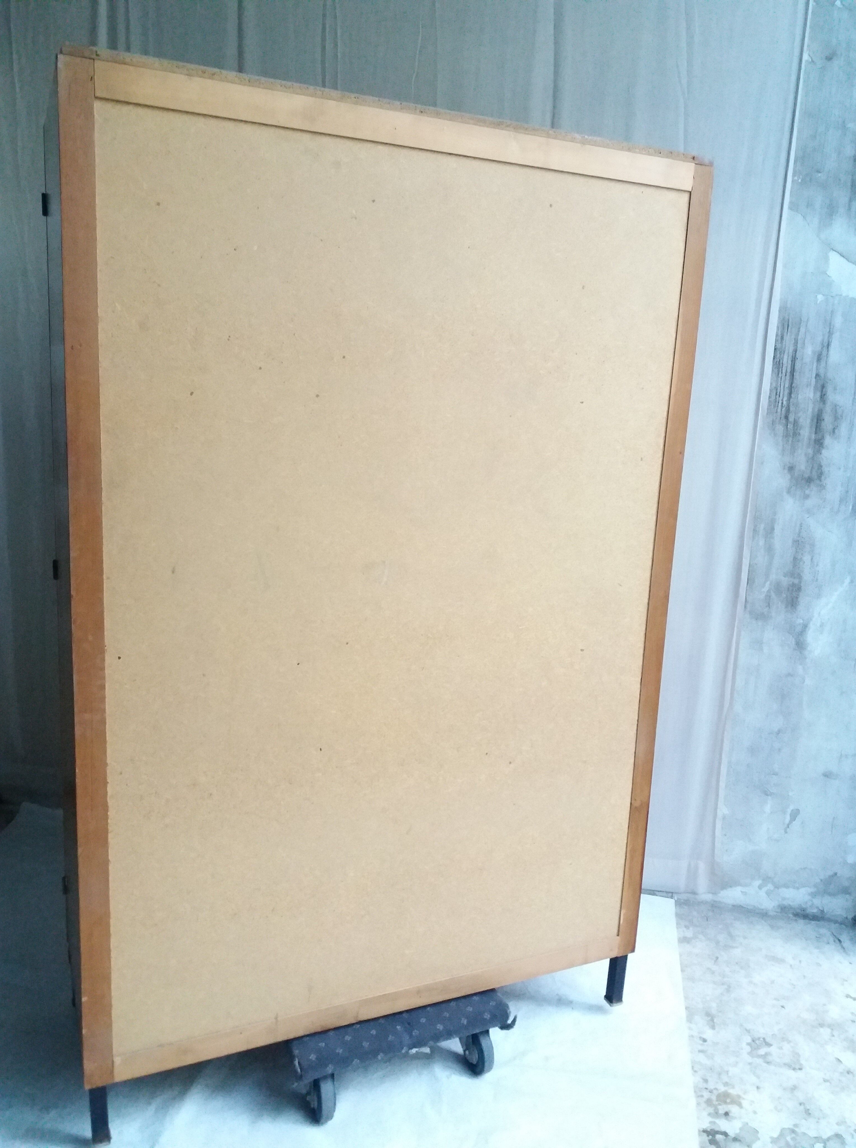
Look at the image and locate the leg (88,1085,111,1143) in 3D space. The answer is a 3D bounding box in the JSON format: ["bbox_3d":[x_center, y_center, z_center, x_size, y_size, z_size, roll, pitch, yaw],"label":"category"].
[{"bbox_3d":[-0.604,0.982,1.705,0.030,0.126,0.030,-2,12,-24],"label":"leg"}]

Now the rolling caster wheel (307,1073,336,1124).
[{"bbox_3d":[-0.211,1.012,1.814,0.044,0.108,0.104,-2,12,-24],"label":"rolling caster wheel"}]

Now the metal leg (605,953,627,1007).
[{"bbox_3d":[0.442,0.941,2.178,0.030,0.129,0.030,-2,12,-24],"label":"metal leg"}]

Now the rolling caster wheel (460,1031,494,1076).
[{"bbox_3d":[0.100,0.997,1.962,0.044,0.108,0.104,-2,12,-24],"label":"rolling caster wheel"}]

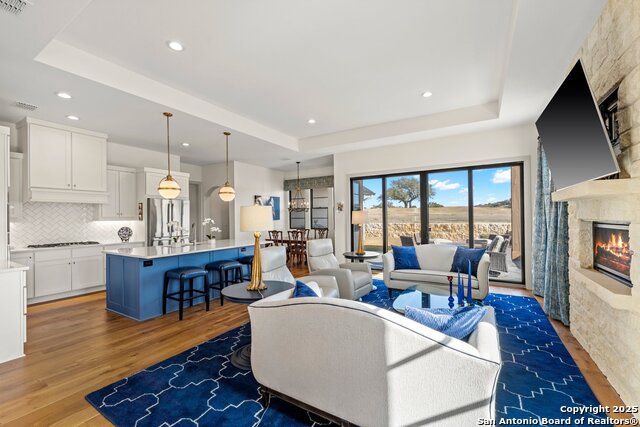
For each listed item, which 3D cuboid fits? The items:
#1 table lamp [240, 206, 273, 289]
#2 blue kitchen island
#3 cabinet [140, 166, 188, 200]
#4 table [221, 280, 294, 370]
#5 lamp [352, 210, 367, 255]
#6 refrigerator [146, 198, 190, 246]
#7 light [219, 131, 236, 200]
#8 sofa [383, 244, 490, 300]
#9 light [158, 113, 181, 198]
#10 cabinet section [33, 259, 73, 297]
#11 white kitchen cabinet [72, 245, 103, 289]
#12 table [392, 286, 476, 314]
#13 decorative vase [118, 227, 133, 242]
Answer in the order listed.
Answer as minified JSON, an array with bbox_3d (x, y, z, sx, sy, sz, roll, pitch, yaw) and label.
[{"bbox_3d":[-0.616,0.332,2.667,0.330,0.838,0.330,-1,-1,0],"label":"table lamp"},{"bbox_3d":[-2.094,1.008,4.716,1.440,0.910,2.400,-1,-1,31],"label":"blue kitchen island"},{"bbox_3d":[-3.801,-0.647,6.386,0.640,0.650,1.030,-1,-1,31],"label":"cabinet"},{"bbox_3d":[-0.607,1.089,2.659,0.690,0.686,0.690,-1,-1,0],"label":"table"},{"bbox_3d":[0.773,0.357,5.088,0.310,0.849,0.310,-1,-1,31],"label":"lamp"},{"bbox_3d":[-3.726,0.608,6.308,0.820,1.810,0.915,-1,-1,31],"label":"refrigerator"},{"bbox_3d":[-1.791,-0.886,5.165,0.310,1.333,0.310,-1,-1,31],"label":"light"},{"bbox_3d":[1.897,0.974,4.388,1.520,0.870,0.860,-1,-1,31],"label":"sofa"},{"bbox_3d":[-2.414,-0.915,4.244,0.360,1.355,0.360,-1,-1,31],"label":"light"},{"bbox_3d":[-4.731,1.084,4.658,0.560,0.568,0.454,-1,-1,31],"label":"cabinet section"},{"bbox_3d":[-4.556,1.025,5.102,0.600,0.740,0.470,-1,-1,31],"label":"white kitchen cabinet"},{"bbox_3d":[1.354,1.210,3.035,0.880,0.430,1.280,-1,-1,31],"label":"table"},{"bbox_3d":[-4.111,0.451,5.642,0.260,0.315,0.260,-1,-1,31],"label":"decorative vase"}]

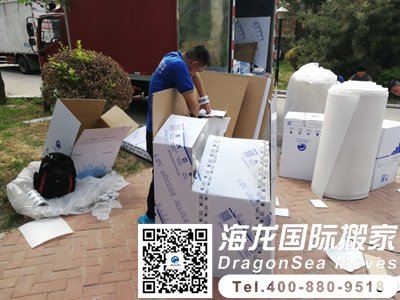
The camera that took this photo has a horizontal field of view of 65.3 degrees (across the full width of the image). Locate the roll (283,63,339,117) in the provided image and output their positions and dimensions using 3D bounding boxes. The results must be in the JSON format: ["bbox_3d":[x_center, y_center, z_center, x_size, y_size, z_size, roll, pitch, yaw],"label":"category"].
[{"bbox_3d":[1.542,-0.512,4.442,0.680,1.310,0.680,1,16,0],"label":"roll"}]

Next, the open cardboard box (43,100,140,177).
[{"bbox_3d":[-1.219,-0.049,3.348,0.660,0.820,0.540,-10,37,-44],"label":"open cardboard box"}]

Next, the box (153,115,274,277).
[{"bbox_3d":[0.193,0.271,2.466,0.750,0.940,1.040,4,21,11],"label":"box"}]

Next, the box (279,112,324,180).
[{"bbox_3d":[1.307,-0.073,3.980,0.470,0.710,0.550,6,16,16],"label":"box"}]

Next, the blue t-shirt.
[{"bbox_3d":[-0.274,-0.465,2.551,0.360,0.680,0.460,12,12,-25],"label":"blue t-shirt"}]

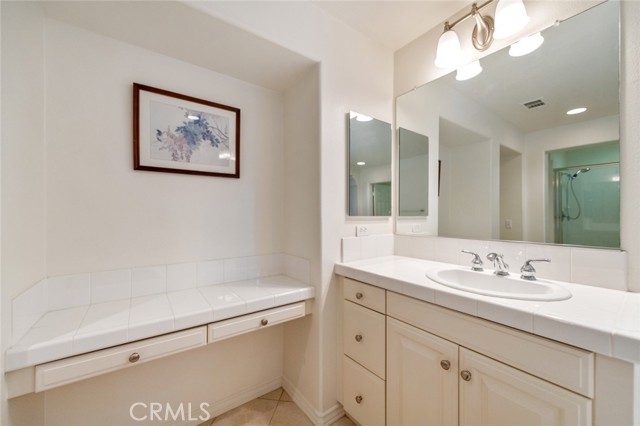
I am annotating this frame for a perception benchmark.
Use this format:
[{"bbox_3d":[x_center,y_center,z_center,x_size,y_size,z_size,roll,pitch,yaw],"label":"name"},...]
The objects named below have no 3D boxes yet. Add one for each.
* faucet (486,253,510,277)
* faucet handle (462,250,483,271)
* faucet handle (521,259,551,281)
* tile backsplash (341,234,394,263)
[{"bbox_3d":[0.835,0.241,1.167,0.152,0.107,0.055,0,0,-36],"label":"faucet"},{"bbox_3d":[0.786,0.247,1.285,0.053,0.088,0.100,0,0,-37],"label":"faucet handle"},{"bbox_3d":[0.941,0.246,1.082,0.053,0.088,0.100,0,0,-37],"label":"faucet handle"},{"bbox_3d":[0.336,0.232,1.680,0.488,0.152,0.018,0,0,-36],"label":"tile backsplash"}]

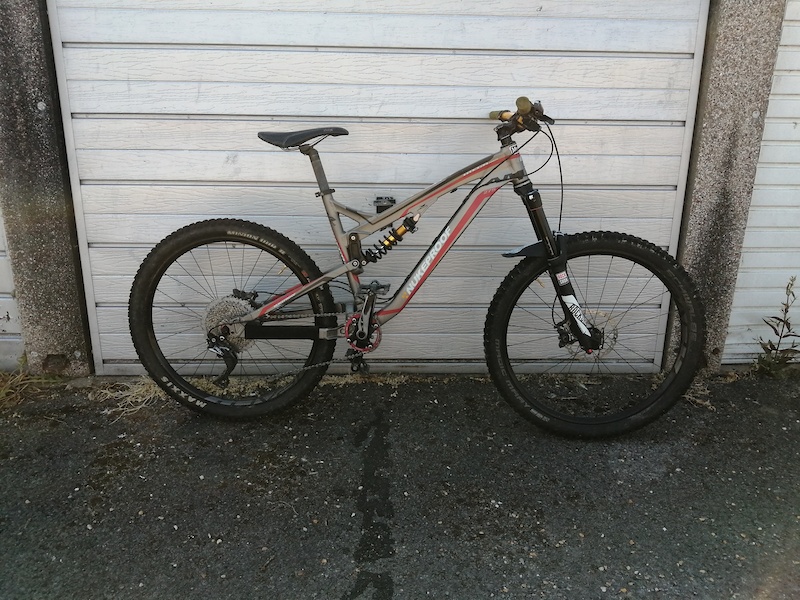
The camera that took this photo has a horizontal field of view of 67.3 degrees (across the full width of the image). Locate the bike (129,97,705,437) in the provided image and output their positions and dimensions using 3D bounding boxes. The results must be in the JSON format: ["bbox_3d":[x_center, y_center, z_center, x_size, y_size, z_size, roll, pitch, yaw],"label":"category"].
[{"bbox_3d":[0.040,-0.075,1.930,1.895,1.070,0.770,2,15,3],"label":"bike"}]

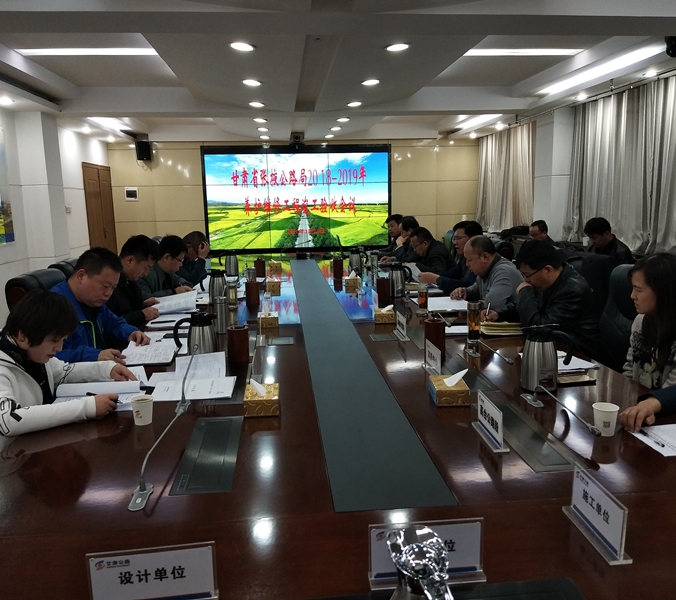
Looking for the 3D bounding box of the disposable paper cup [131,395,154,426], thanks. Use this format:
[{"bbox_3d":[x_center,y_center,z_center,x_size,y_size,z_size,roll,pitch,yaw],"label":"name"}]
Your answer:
[{"bbox_3d":[-0.630,0.359,1.942,0.071,0.085,0.071,-2,9,-5],"label":"disposable paper cup"}]

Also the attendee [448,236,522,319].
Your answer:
[{"bbox_3d":[0.945,0.171,4.004,0.640,1.210,0.540,0,9,8],"label":"attendee"}]

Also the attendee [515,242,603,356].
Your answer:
[{"bbox_3d":[1.070,0.306,3.102,0.640,1.230,0.540,0,9,6],"label":"attendee"}]

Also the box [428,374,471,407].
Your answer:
[{"bbox_3d":[0.393,0.318,2.107,0.109,0.056,0.162,-1,9,1],"label":"box"}]

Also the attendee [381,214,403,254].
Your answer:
[{"bbox_3d":[0.764,-0.397,7.333,0.780,1.295,0.550,-4,9,-13],"label":"attendee"}]

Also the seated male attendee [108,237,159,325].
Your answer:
[{"bbox_3d":[-1.175,0.247,3.690,0.740,1.275,0.560,-1,9,5],"label":"seated male attendee"}]

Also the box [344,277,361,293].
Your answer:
[{"bbox_3d":[0.124,-0.152,5.007,0.112,0.056,0.168,0,9,7],"label":"box"}]

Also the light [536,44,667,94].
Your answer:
[{"bbox_3d":[2.237,-2.004,5.331,0.190,0.060,2.000,-2,9,-5],"label":"light"}]

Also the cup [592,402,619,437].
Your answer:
[{"bbox_3d":[0.789,0.354,1.757,0.071,0.085,0.071,-1,9,0],"label":"cup"}]

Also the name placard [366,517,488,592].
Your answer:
[{"bbox_3d":[0.160,0.451,1.086,0.213,0.112,0.047,-2,9,-5],"label":"name placard"}]

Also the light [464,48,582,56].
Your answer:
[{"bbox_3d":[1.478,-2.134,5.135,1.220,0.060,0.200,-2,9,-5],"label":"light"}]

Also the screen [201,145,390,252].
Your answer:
[{"bbox_3d":[-0.665,-1.706,10.201,3.170,1.760,0.120,-2,9,-5],"label":"screen"}]

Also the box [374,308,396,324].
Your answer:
[{"bbox_3d":[0.263,0.095,3.542,0.113,0.054,0.195,-2,9,-5],"label":"box"}]

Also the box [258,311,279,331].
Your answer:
[{"bbox_3d":[-0.392,0.111,3.392,0.111,0.058,0.170,-2,9,-5],"label":"box"}]

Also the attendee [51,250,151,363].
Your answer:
[{"bbox_3d":[-1.083,0.385,2.836,0.720,1.270,0.580,0,9,10],"label":"attendee"}]

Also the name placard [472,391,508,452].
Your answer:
[{"bbox_3d":[0.437,0.342,1.723,0.045,0.110,0.209,-2,9,-5],"label":"name placard"}]

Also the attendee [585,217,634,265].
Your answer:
[{"bbox_3d":[2.173,-0.062,5.101,0.780,1.275,0.560,-4,9,-13],"label":"attendee"}]

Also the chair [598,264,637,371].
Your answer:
[{"bbox_3d":[1.295,0.375,3.083,0.700,1.090,0.640,-2,9,-5],"label":"chair"}]

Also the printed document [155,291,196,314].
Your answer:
[{"bbox_3d":[-0.974,0.018,3.625,0.275,0.050,0.210,-8,28,-2],"label":"printed document"}]

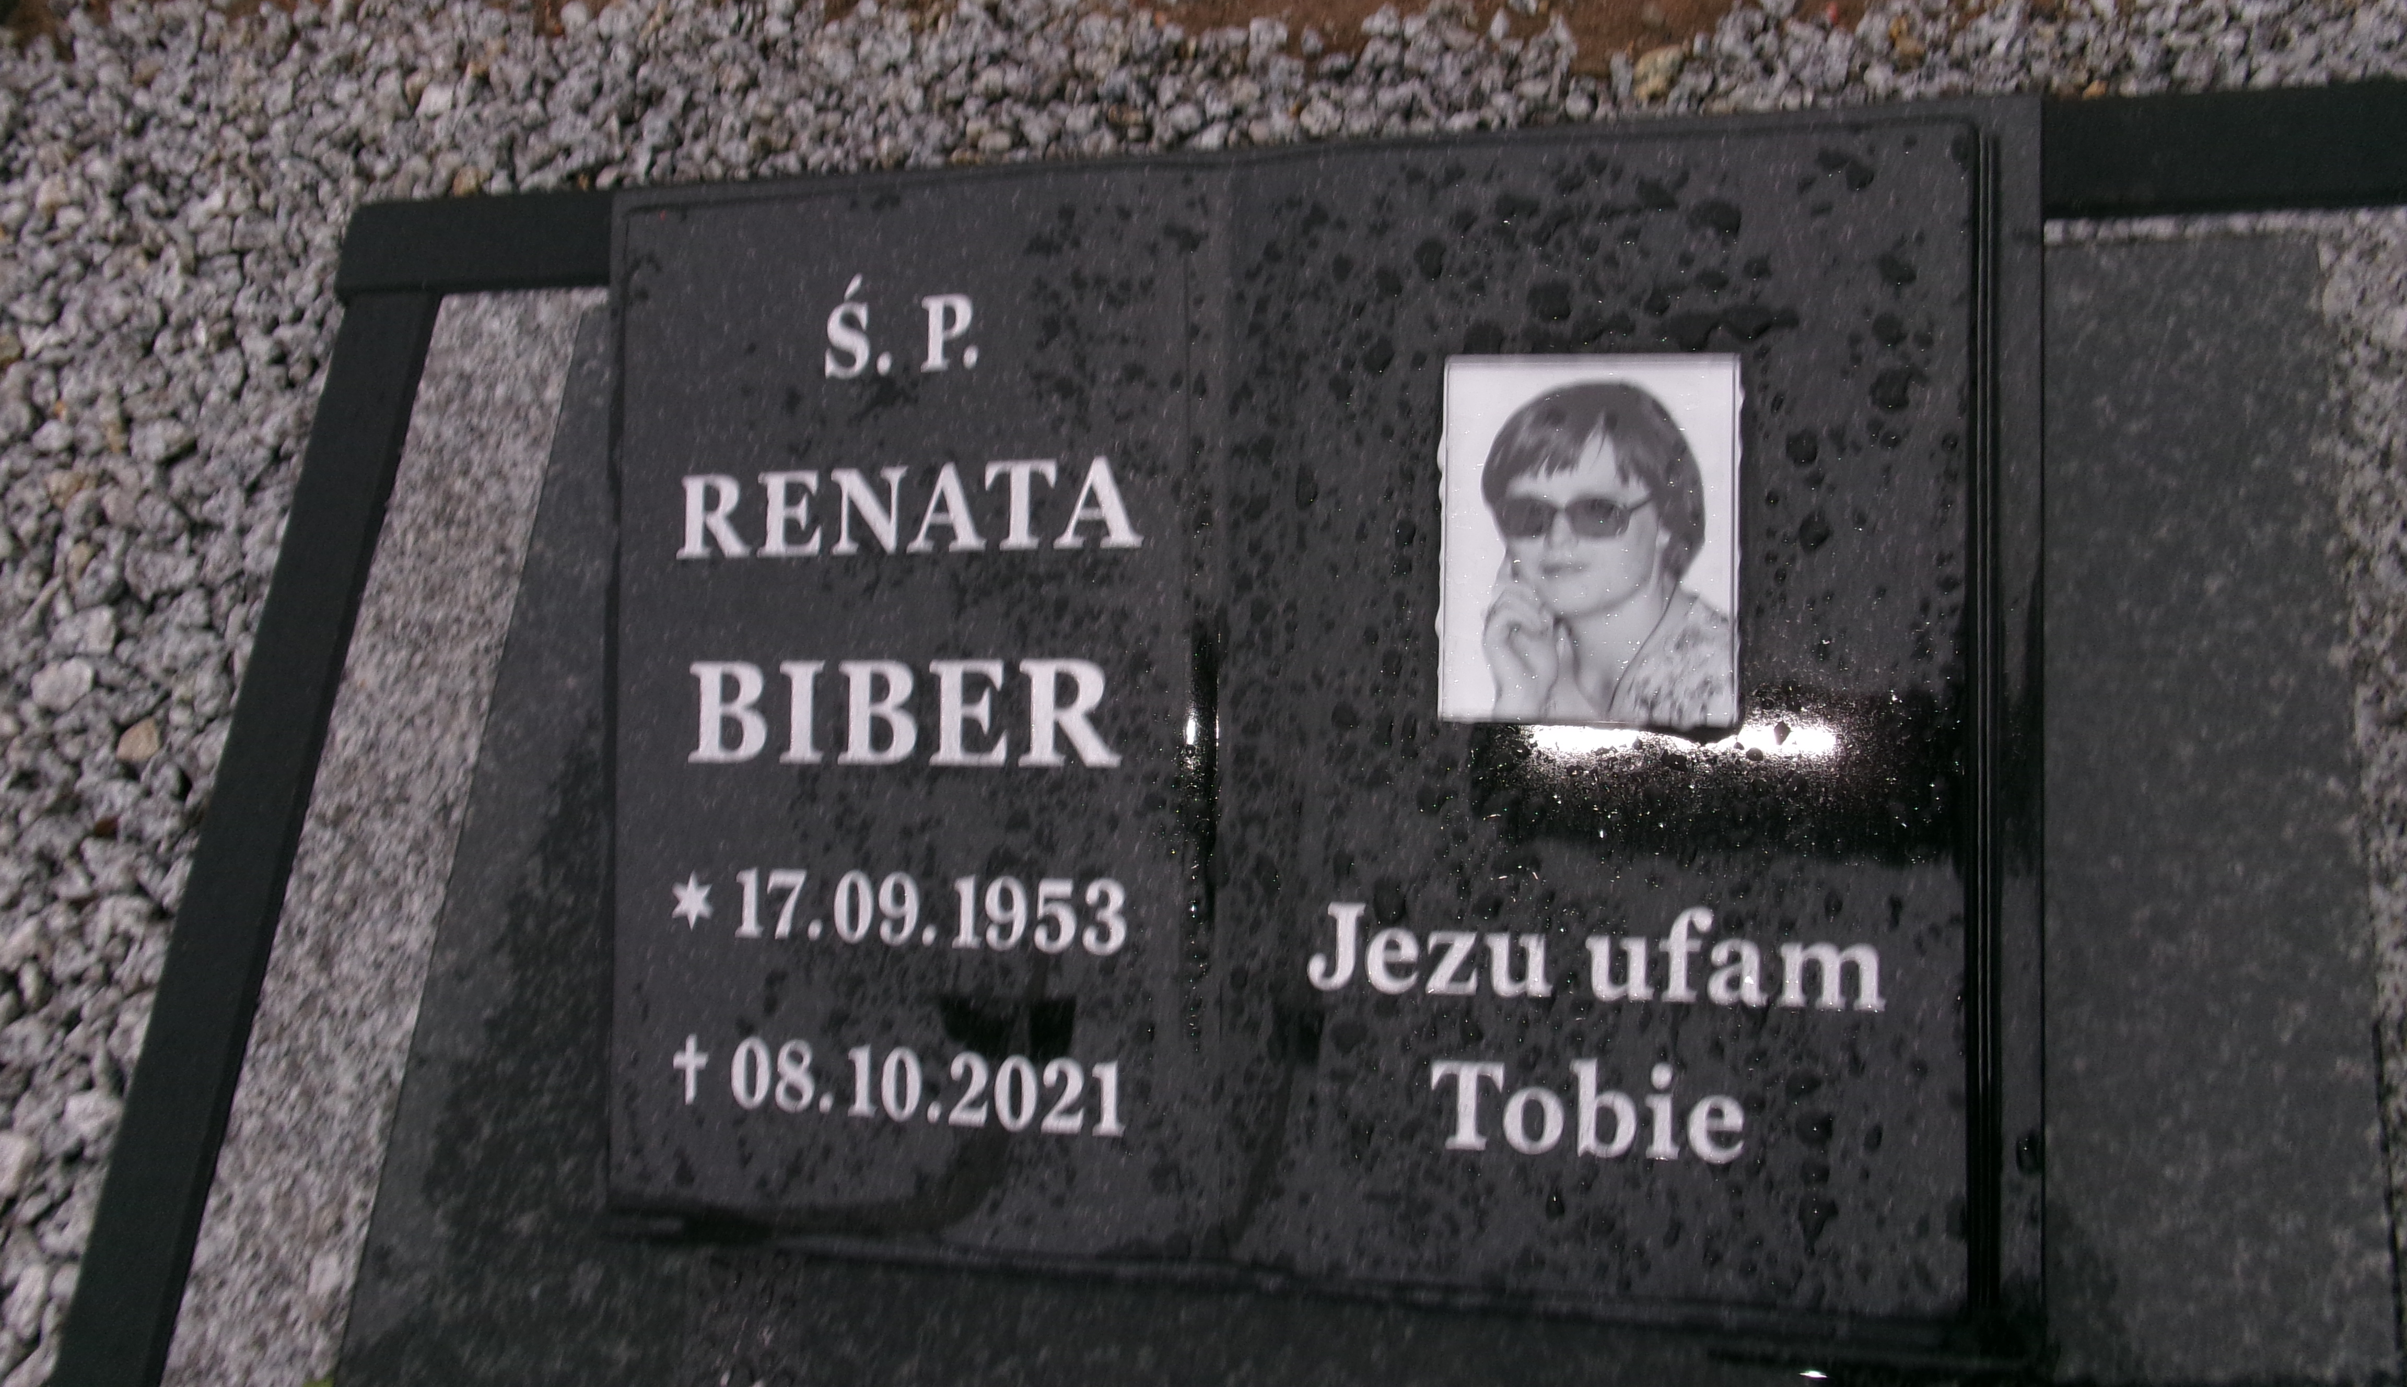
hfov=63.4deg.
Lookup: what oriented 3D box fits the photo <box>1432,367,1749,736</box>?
[{"bbox_3d":[0.110,-0.043,0.555,0.083,0.008,0.105,1,88,10],"label":"photo"}]

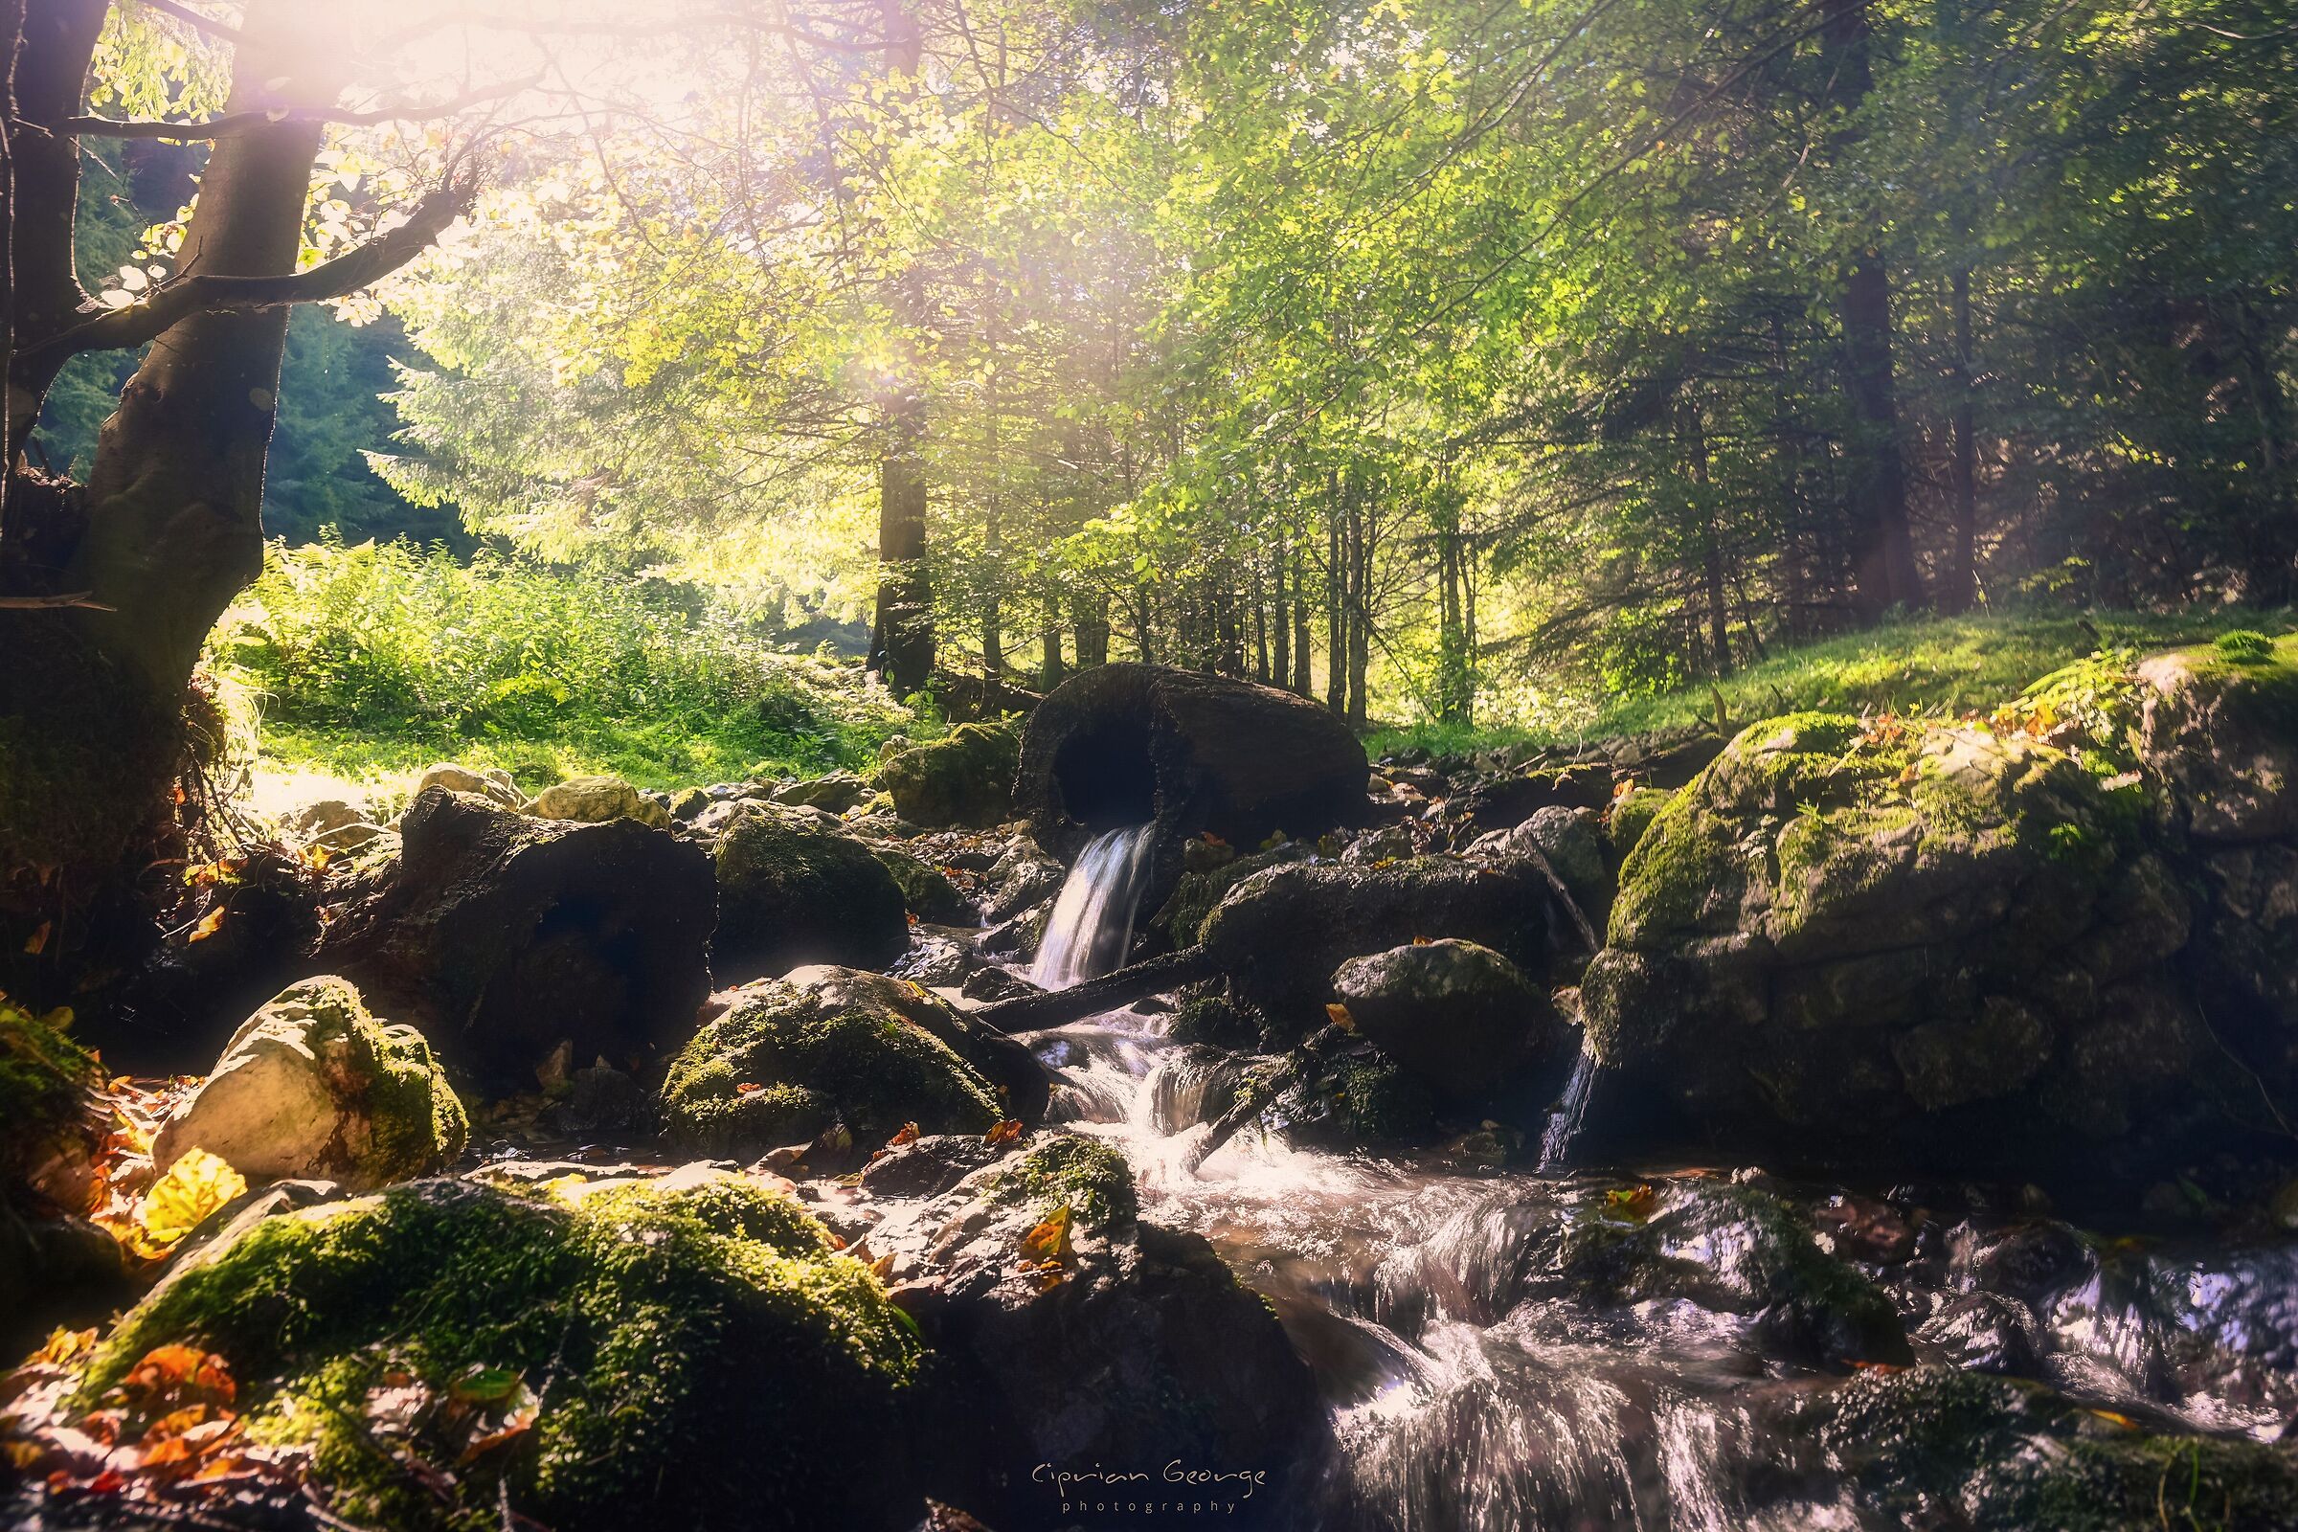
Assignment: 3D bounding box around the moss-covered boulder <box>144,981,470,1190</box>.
[{"bbox_3d":[-1.170,0.450,2.150,0.400,0.300,0.330,0,-1,-18],"label":"moss-covered boulder"}]

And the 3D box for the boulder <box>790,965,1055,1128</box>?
[{"bbox_3d":[-0.430,0.510,2.800,0.500,0.280,0.420,0,-1,-6],"label":"boulder"}]

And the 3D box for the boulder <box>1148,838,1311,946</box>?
[{"bbox_3d":[0.245,0.377,4.400,0.500,0.340,0.400,0,0,0],"label":"boulder"}]

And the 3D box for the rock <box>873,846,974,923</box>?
[{"bbox_3d":[-0.690,0.345,4.450,0.360,0.230,0.320,0,-2,0],"label":"rock"}]

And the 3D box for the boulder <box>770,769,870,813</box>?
[{"bbox_3d":[-1.160,0.090,5.400,0.370,0.150,0.280,0,-1,-6],"label":"boulder"}]

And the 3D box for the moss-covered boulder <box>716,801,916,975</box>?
[{"bbox_3d":[-0.890,0.310,4.000,0.560,0.430,0.500,0,-2,0],"label":"moss-covered boulder"}]

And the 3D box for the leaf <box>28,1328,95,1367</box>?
[{"bbox_3d":[-0.930,0.500,1.320,0.060,0.030,0.050,0,-2,0],"label":"leaf"}]

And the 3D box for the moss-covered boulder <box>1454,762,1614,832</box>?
[{"bbox_3d":[1.360,0.110,5.400,0.570,0.250,0.400,0,-2,0],"label":"moss-covered boulder"}]

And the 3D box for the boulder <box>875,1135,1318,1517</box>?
[{"bbox_3d":[-0.065,0.640,1.850,0.520,0.360,0.450,0,-2,0],"label":"boulder"}]

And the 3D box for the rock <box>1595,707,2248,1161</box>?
[{"bbox_3d":[1.570,0.340,3.300,1.220,0.860,0.920,0,-1,19],"label":"rock"}]

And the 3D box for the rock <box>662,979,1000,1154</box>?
[{"bbox_3d":[-0.540,0.500,2.620,0.580,0.280,0.460,0,-1,-6],"label":"rock"}]

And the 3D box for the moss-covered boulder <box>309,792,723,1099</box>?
[{"bbox_3d":[-1.390,0.355,3.400,0.870,0.610,0.650,0,-2,0],"label":"moss-covered boulder"}]

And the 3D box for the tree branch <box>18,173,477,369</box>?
[{"bbox_3d":[-1.900,-1.035,3.200,1.070,0.380,0.250,0,-1,18],"label":"tree branch"}]

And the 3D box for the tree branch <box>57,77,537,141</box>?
[{"bbox_3d":[-1.780,-1.370,3.200,1.000,0.130,0.300,0,-2,0],"label":"tree branch"}]

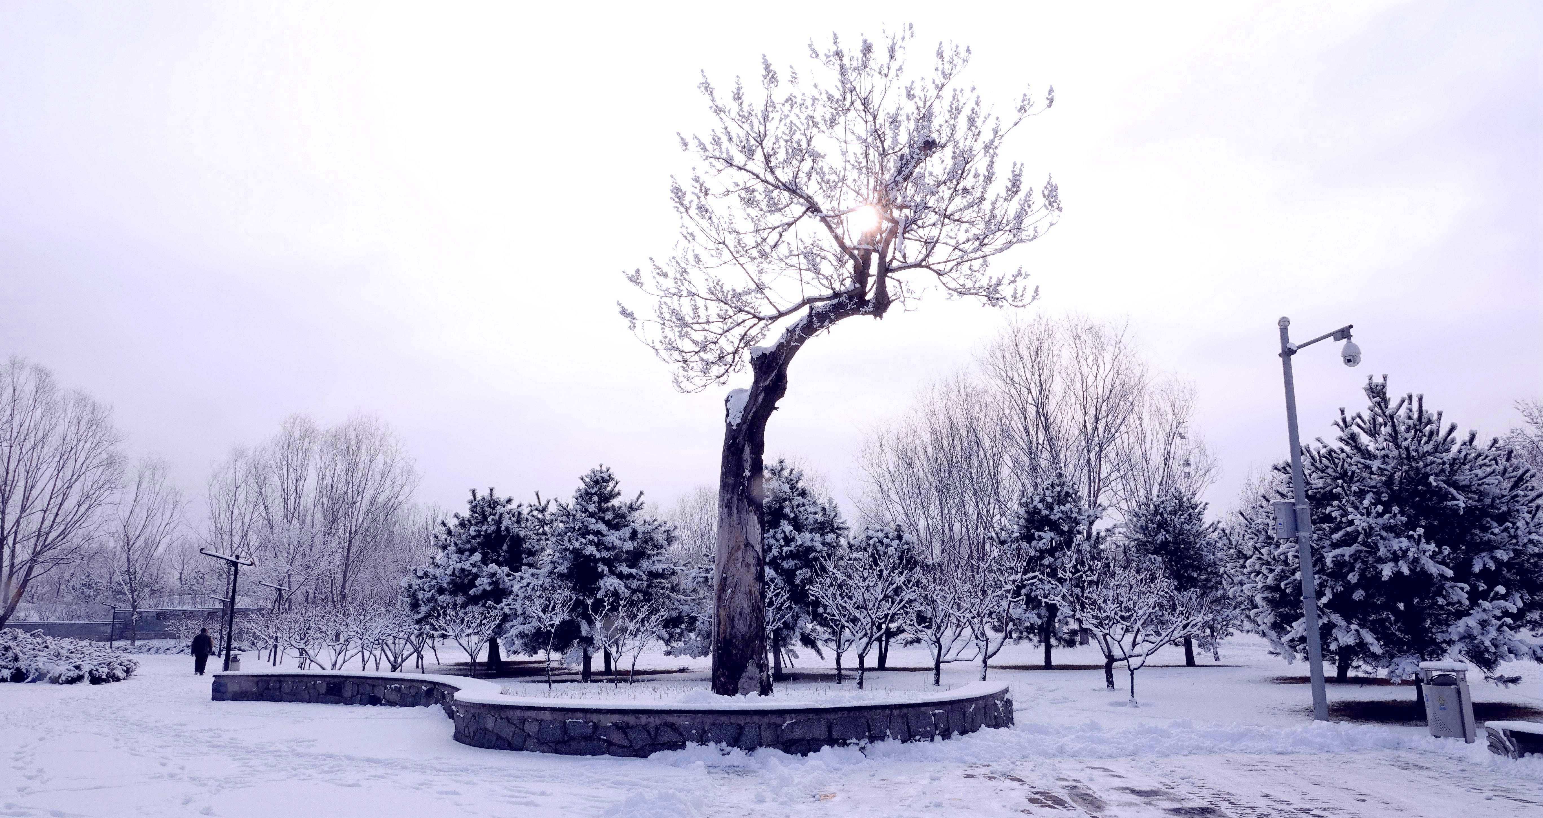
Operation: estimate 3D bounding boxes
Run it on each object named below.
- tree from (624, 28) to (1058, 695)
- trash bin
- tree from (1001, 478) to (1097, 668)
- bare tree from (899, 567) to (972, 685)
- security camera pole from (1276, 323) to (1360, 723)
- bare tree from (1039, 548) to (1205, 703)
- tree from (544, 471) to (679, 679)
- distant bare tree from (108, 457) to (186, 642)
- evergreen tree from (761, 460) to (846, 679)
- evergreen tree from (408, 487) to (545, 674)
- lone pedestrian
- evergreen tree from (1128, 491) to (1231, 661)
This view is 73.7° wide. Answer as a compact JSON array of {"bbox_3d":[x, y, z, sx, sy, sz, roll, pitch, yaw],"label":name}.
[{"bbox_3d":[1.016,-0.999,15.131,6.359,10.060,5.405,0,-11,0],"label":"tree"},{"bbox_3d":[8.475,3.680,12.903,0.360,0.978,0.500,8,-13,-34],"label":"trash bin"},{"bbox_3d":[7.842,4.486,28.853,2.738,5.350,2.738,0,-11,0],"label":"tree"},{"bbox_3d":[3.343,4.403,21.052,1.575,2.464,1.530,0,-12,0],"label":"bare tree"},{"bbox_3d":[8.082,1.432,14.934,0.550,6.093,1.350,4,-12,-20],"label":"security camera pole"},{"bbox_3d":[6.152,3.795,18.073,2.922,2.654,2.776,0,-11,0],"label":"bare tree"},{"bbox_3d":[-3.879,3.890,24.620,3.288,5.105,3.288,0,-11,0],"label":"tree"},{"bbox_3d":[-48.195,10.821,79.468,5.960,14.342,5.960,0,-12,0],"label":"distant bare tree"},{"bbox_3d":[0.260,4.004,26.064,3.177,5.503,3.177,0,-12,0],"label":"evergreen tree"},{"bbox_3d":[-8.243,4.782,28.775,3.978,5.059,3.978,0,-11,0],"label":"evergreen tree"},{"bbox_3d":[-20.006,8.531,36.167,0.700,1.663,0.430,2,-12,-11],"label":"lone pedestrian"},{"bbox_3d":[12.479,5.111,31.551,3.180,5.372,3.180,0,-12,0],"label":"evergreen tree"}]

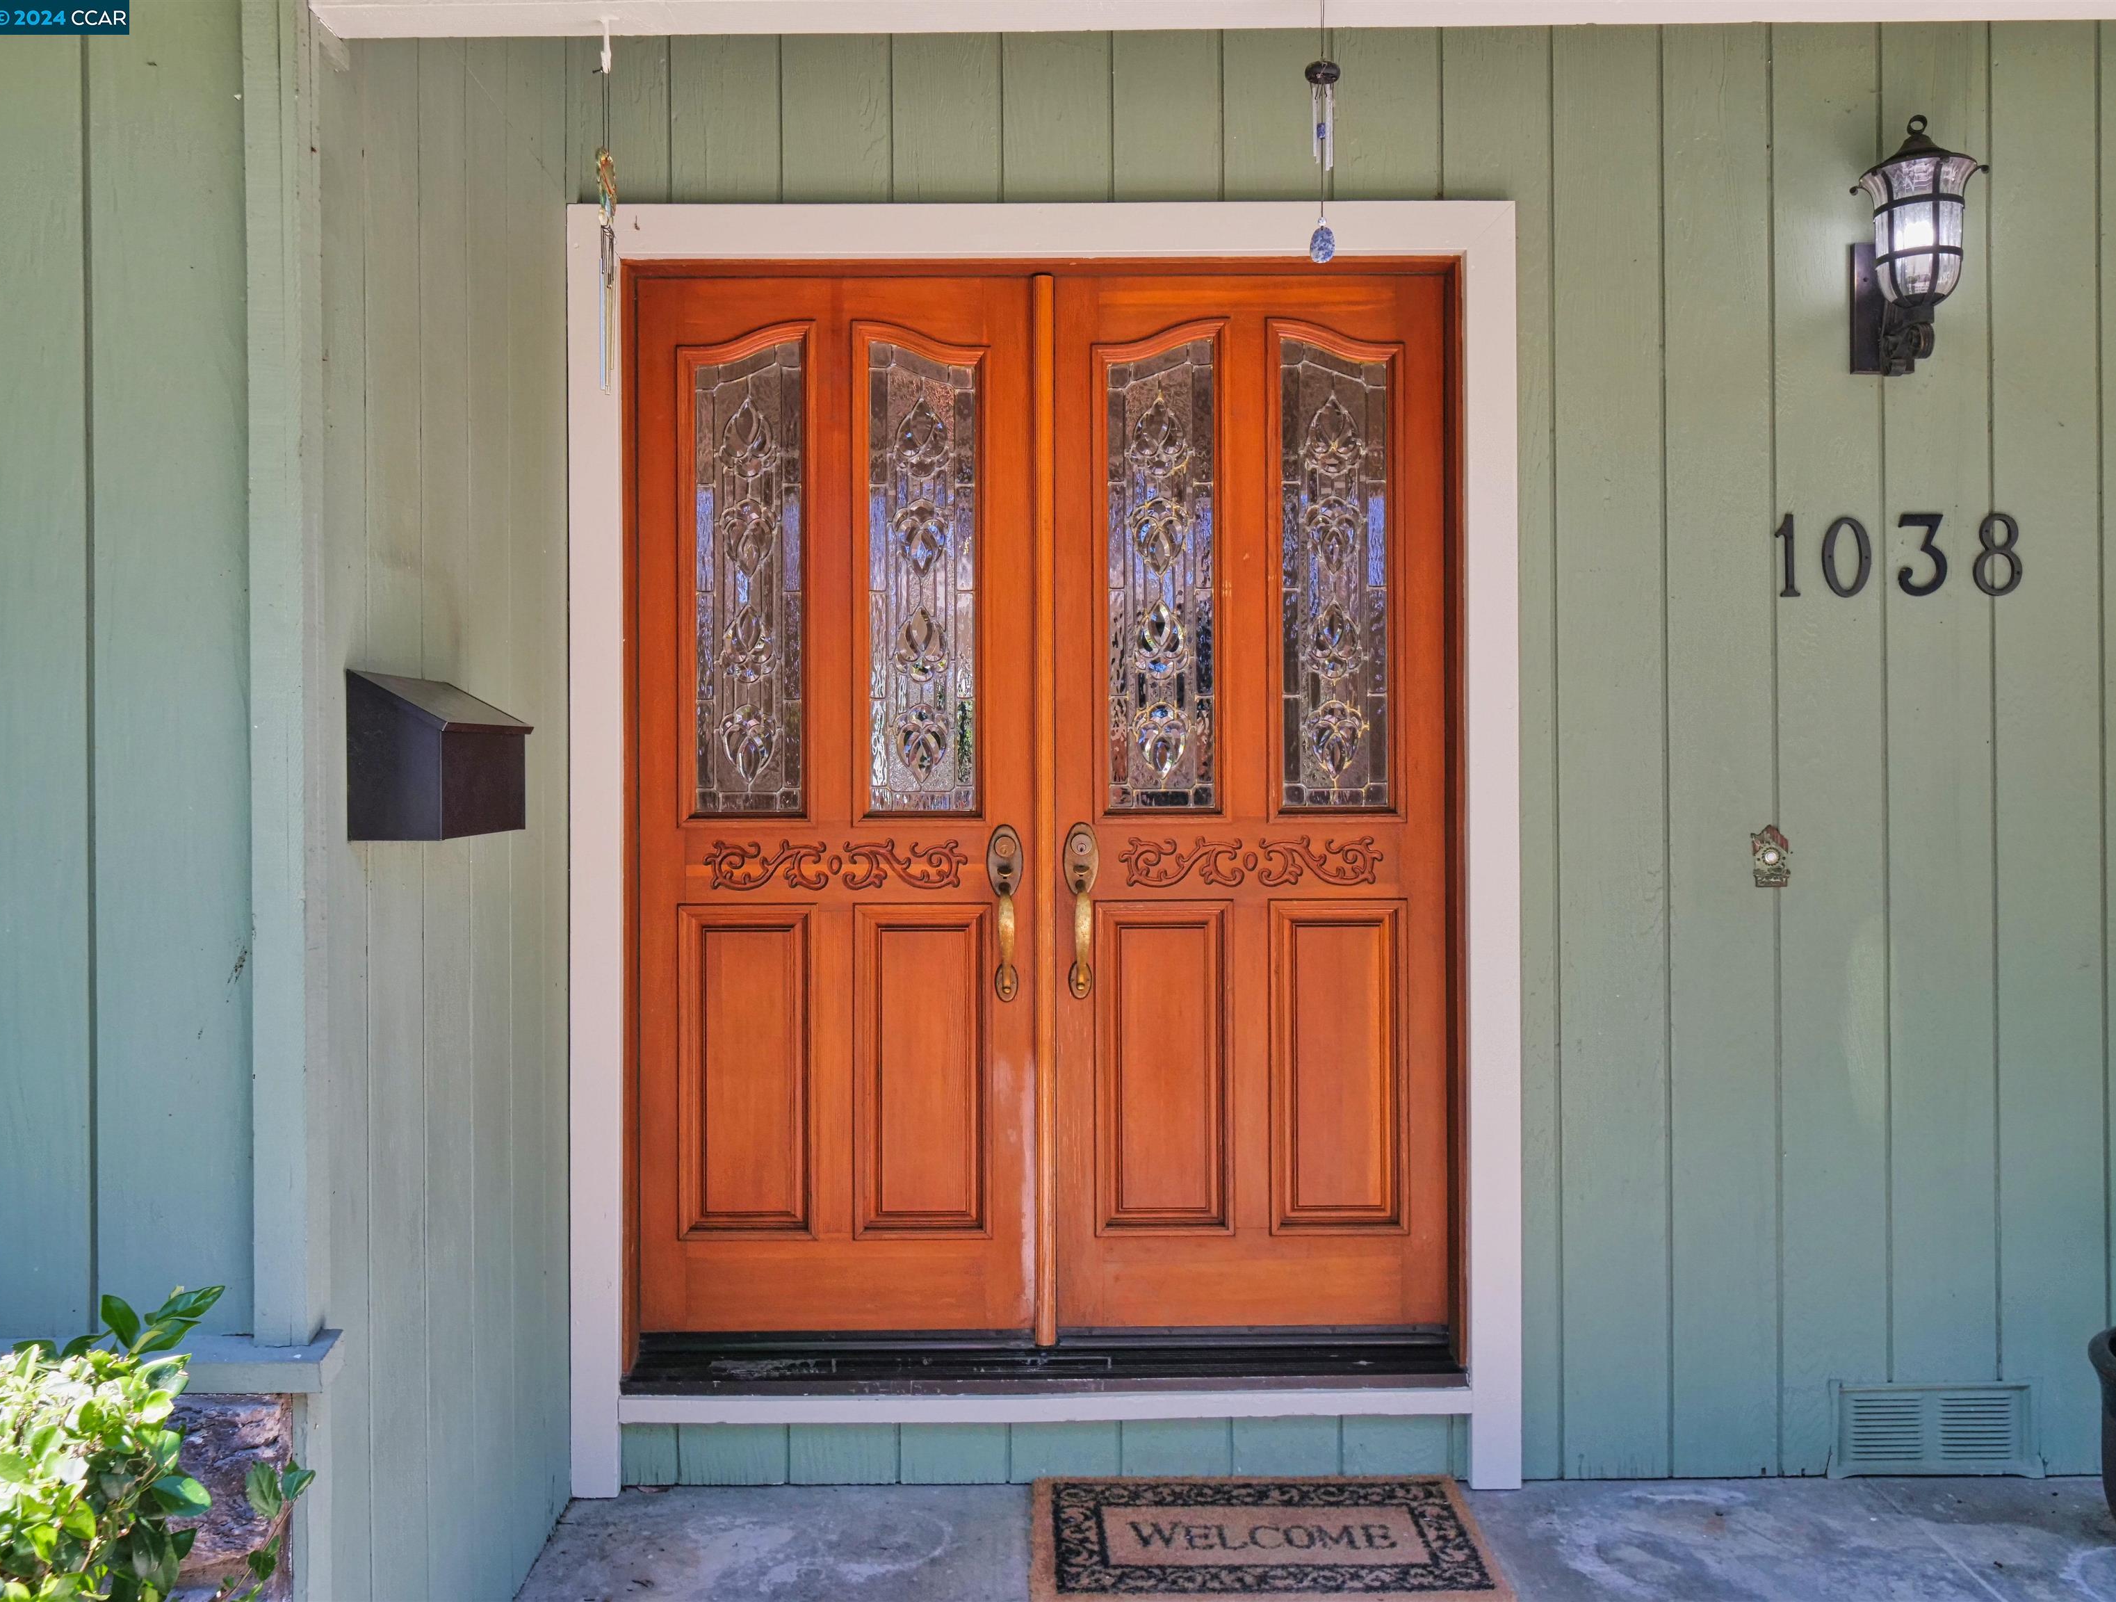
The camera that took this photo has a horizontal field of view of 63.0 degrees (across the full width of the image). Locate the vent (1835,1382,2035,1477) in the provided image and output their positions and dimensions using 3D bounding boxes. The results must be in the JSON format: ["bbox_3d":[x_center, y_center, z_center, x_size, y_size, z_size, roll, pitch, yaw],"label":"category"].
[{"bbox_3d":[1.622,1.162,3.190,0.390,0.180,0.030,0,0,-1],"label":"vent"}]

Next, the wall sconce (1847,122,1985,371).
[{"bbox_3d":[1.521,-0.990,3.075,0.195,0.440,0.250,0,0,-1],"label":"wall sconce"}]

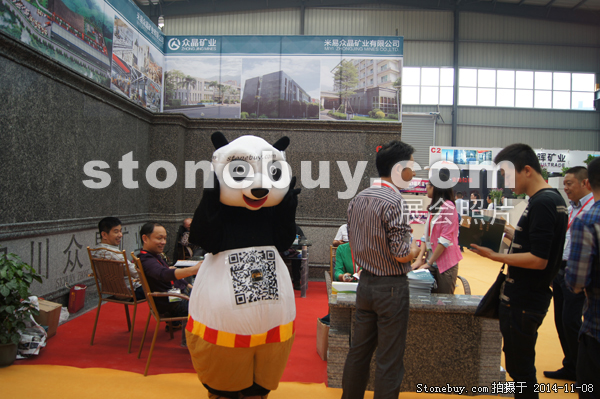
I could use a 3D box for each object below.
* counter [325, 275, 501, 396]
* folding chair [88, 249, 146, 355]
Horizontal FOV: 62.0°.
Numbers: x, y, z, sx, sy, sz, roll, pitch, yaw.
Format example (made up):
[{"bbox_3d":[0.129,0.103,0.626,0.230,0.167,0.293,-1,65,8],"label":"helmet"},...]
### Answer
[{"bbox_3d":[0.869,1.113,3.981,1.320,0.660,0.540,1,0,2],"label":"counter"},{"bbox_3d":[-1.612,0.906,4.741,0.581,0.911,0.621,1,0,25],"label":"folding chair"}]

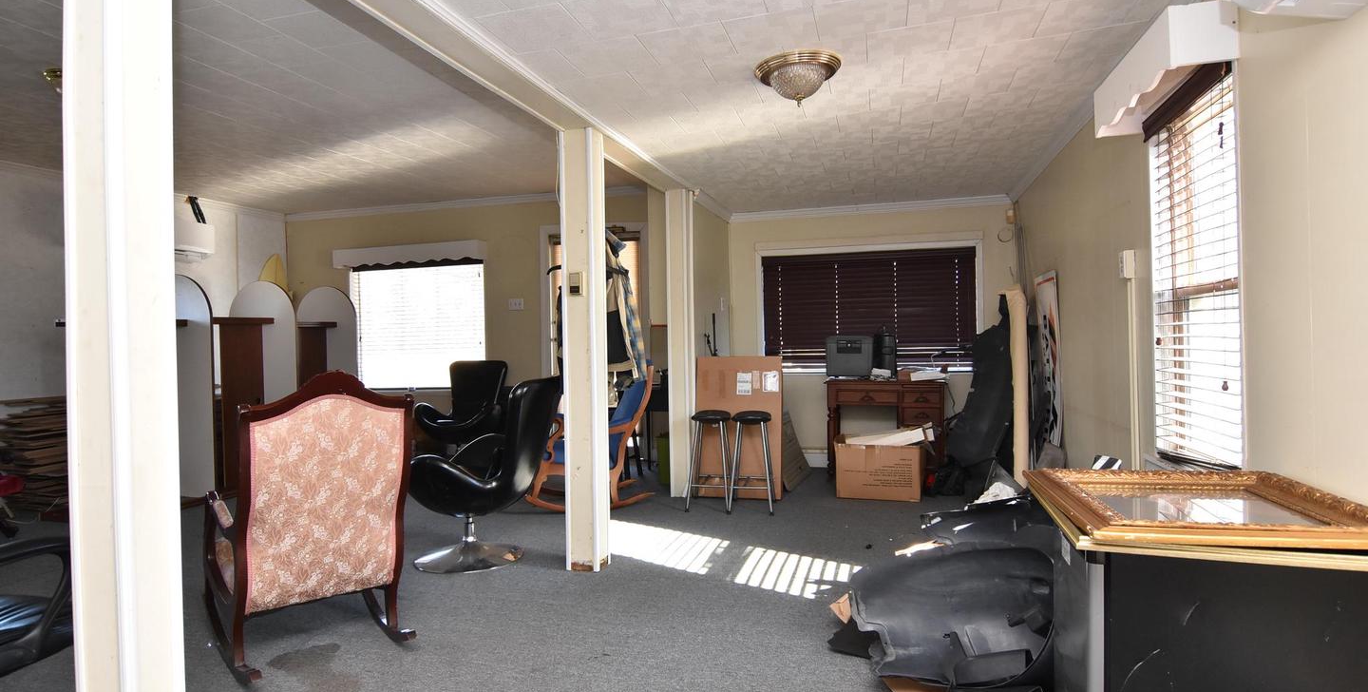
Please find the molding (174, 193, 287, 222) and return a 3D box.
[{"bbox_3d":[-3.225,-0.988,4.880,0.060,0.075,0.880,-2,0,21],"label":"molding"}]

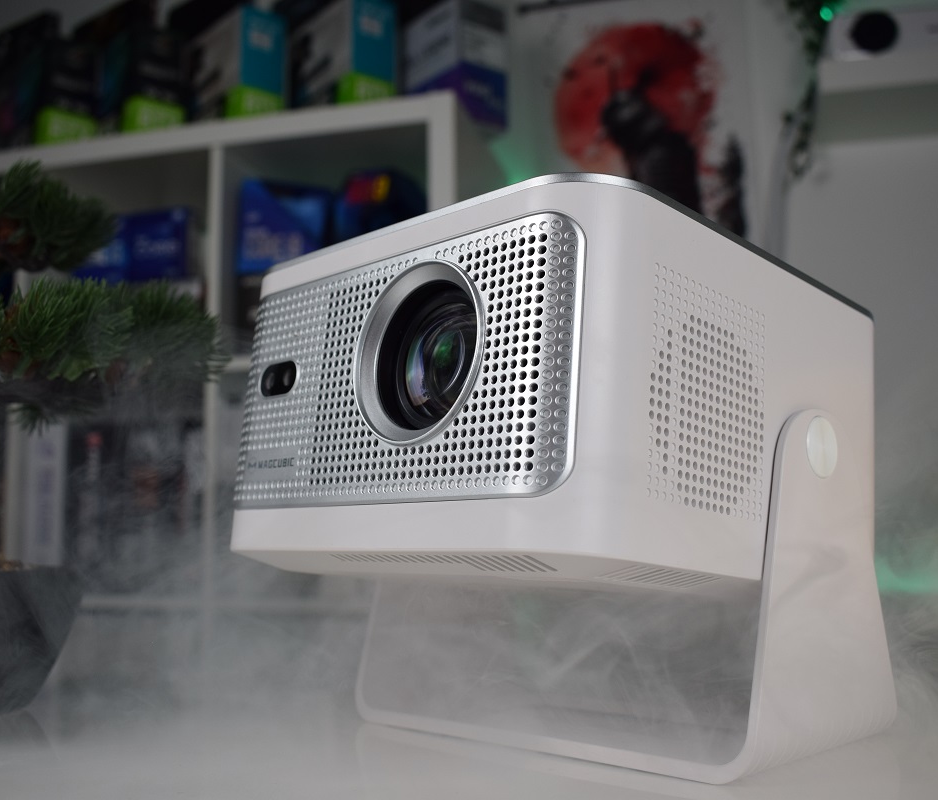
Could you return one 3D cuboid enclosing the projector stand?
[{"bbox_3d":[0.071,0.095,0.552,0.141,0.156,0.255,7,-11,-44],"label":"projector stand"}]

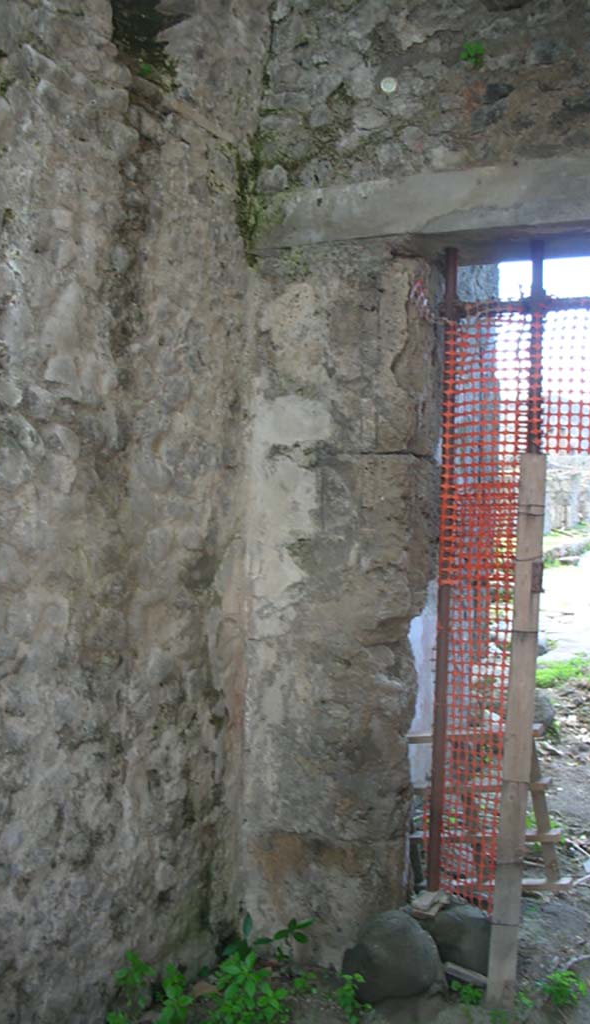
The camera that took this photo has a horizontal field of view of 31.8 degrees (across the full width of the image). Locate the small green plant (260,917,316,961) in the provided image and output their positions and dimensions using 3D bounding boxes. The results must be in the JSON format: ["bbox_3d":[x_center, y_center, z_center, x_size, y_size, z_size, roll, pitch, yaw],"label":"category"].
[{"bbox_3d":[-0.026,1.296,3.140,0.160,0.120,0.120,3,3,28],"label":"small green plant"}]

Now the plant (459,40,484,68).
[{"bbox_3d":[0.483,-1.253,2.836,0.068,0.080,0.060,3,3,28],"label":"plant"}]

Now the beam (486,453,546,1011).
[{"bbox_3d":[0.645,0.634,3.001,0.076,1.612,0.035,4,2,28],"label":"beam"}]

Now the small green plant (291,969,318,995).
[{"bbox_3d":[0.028,1.406,3.100,0.075,0.065,0.070,3,3,28],"label":"small green plant"}]

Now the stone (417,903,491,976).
[{"bbox_3d":[0.507,1.312,3.170,0.270,0.210,0.220,3,3,28],"label":"stone"}]

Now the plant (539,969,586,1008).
[{"bbox_3d":[0.786,1.391,3.030,0.130,0.100,0.120,2,3,11],"label":"plant"}]

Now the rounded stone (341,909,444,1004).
[{"bbox_3d":[0.285,1.298,3.030,0.275,0.235,0.235,3,3,28],"label":"rounded stone"}]

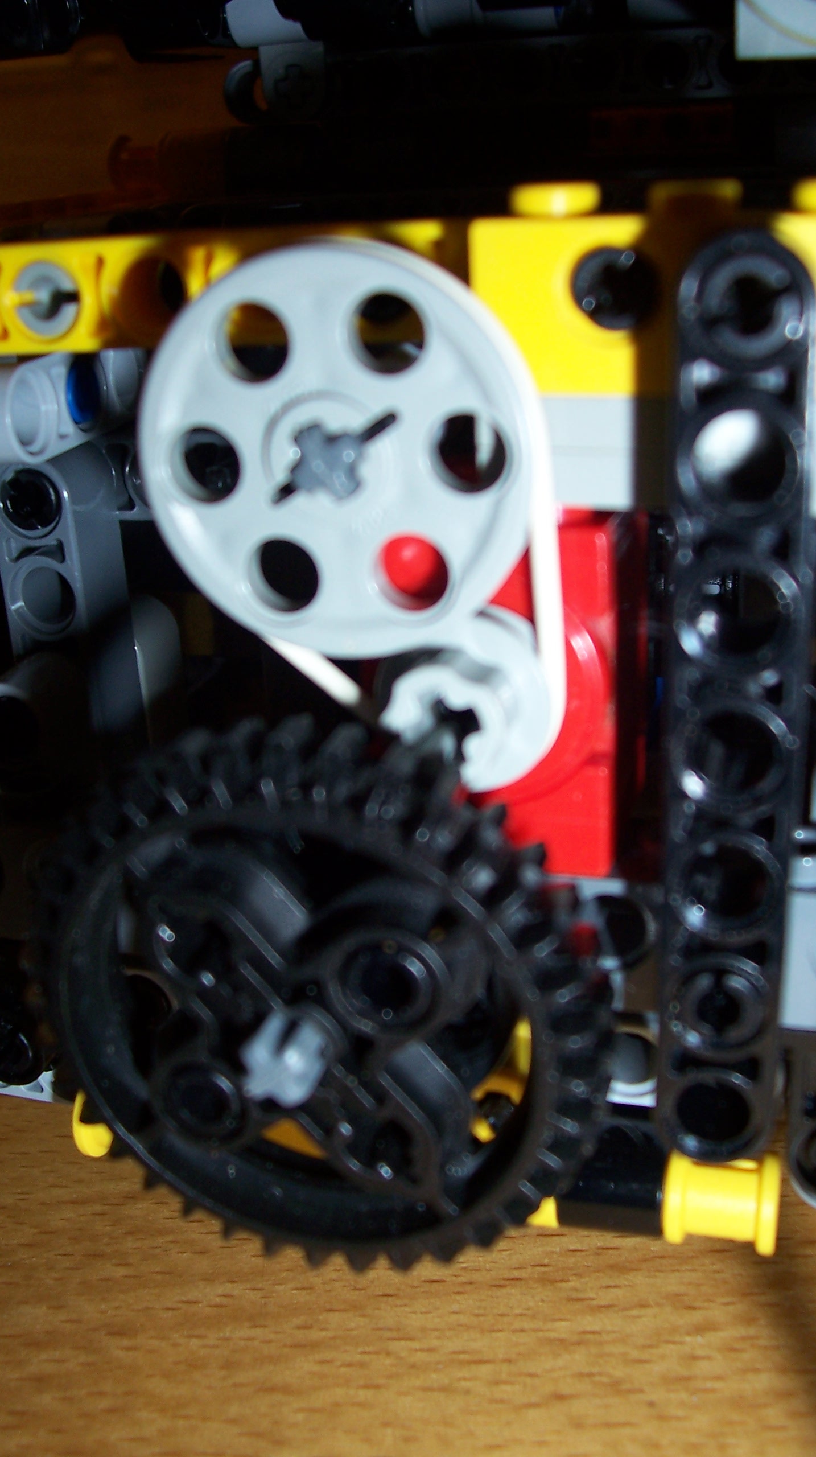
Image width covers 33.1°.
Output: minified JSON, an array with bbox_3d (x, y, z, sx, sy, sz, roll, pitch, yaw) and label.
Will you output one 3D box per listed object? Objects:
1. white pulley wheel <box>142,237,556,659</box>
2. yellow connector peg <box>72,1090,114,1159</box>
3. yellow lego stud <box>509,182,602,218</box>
[{"bbox_3d":[-0.004,-0.016,0.082,0.024,0.024,0.004,5,21,15],"label":"white pulley wheel"},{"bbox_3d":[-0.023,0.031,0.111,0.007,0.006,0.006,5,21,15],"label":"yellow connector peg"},{"bbox_3d":[0.008,-0.030,0.077,0.005,0.002,0.005,3,22,15],"label":"yellow lego stud"}]

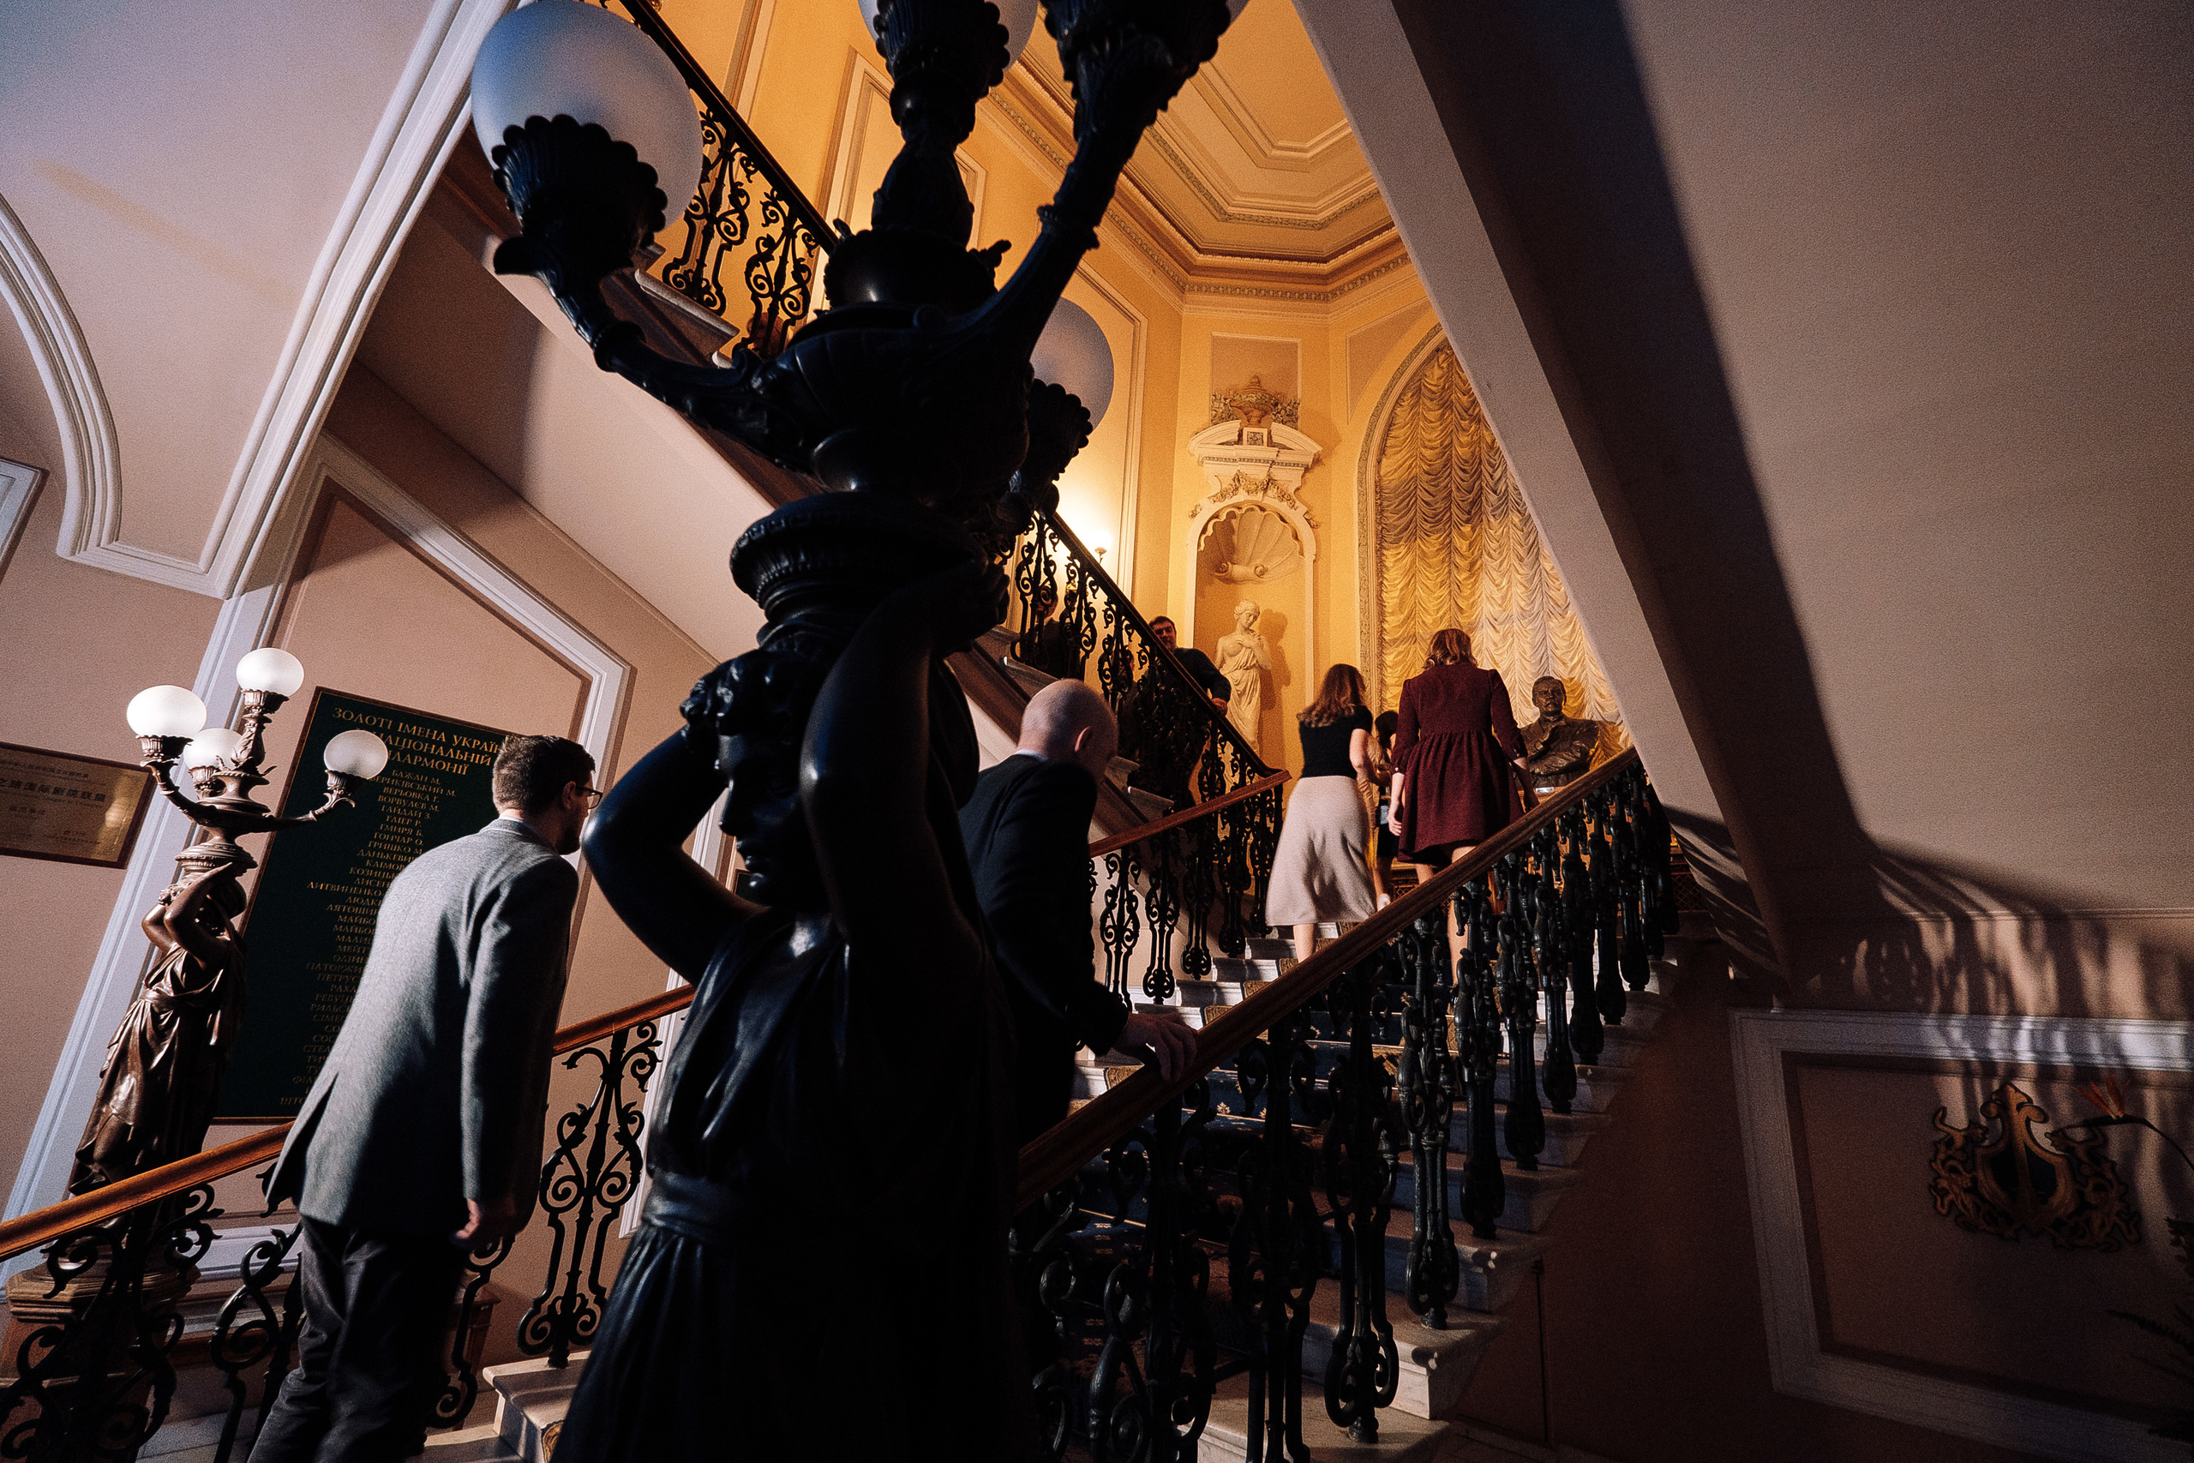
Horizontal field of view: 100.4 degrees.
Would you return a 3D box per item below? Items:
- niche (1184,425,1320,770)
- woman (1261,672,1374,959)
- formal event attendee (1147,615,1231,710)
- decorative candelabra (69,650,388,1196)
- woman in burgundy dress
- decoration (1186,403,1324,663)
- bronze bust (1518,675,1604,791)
[{"bbox_3d":[1.334,-1.146,7.919,1.220,3.580,0.450,4,-16,0],"label":"niche"},{"bbox_3d":[1.125,0.462,4.452,0.500,1.690,0.500,-11,-22,42],"label":"woman"},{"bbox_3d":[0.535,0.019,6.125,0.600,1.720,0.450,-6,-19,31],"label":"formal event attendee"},{"bbox_3d":[-2.507,0.541,2.569,0.550,1.600,0.580,-11,-22,42],"label":"decorative candelabra"},{"bbox_3d":[1.641,0.341,4.160,0.560,1.750,0.480,-10,-21,40],"label":"woman in burgundy dress"},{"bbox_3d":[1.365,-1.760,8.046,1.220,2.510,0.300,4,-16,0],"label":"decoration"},{"bbox_3d":[3.053,0.004,6.054,0.550,0.790,0.400,-9,-21,38],"label":"bronze bust"}]

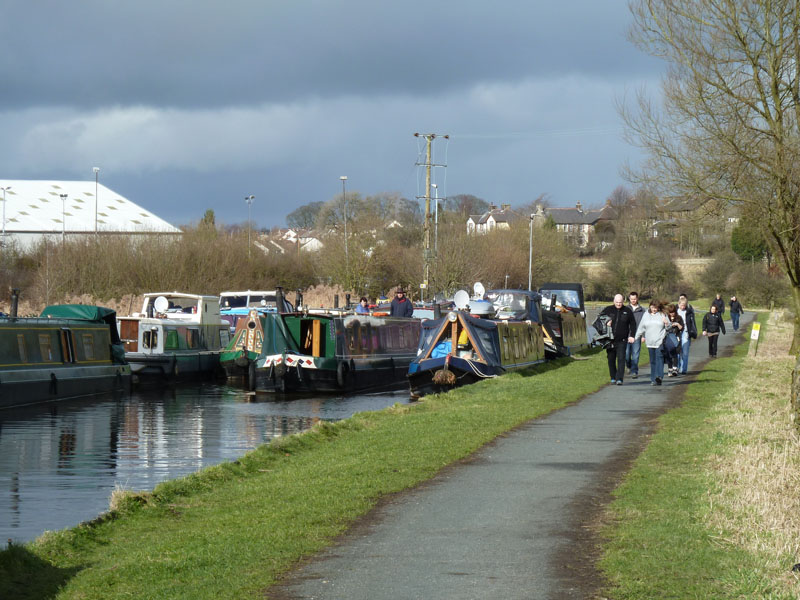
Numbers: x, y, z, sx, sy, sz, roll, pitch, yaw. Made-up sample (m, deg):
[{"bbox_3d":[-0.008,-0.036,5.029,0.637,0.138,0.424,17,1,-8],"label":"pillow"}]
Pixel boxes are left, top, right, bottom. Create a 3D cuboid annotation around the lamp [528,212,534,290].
[{"bbox_3d":[7.533,-1.715,178.000,0.500,6.400,0.250,0,0,0],"label":"lamp"}]

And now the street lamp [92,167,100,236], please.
[{"bbox_3d":[-19.200,-3.400,200.000,0.500,10.000,0.450,0,0,0],"label":"street lamp"}]

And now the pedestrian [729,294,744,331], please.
[{"bbox_3d":[15.966,0.673,150.000,0.620,1.680,0.450,0,0,9],"label":"pedestrian"}]

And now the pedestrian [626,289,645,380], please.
[{"bbox_3d":[4.836,0.732,65.300,0.540,1.780,0.480,0,0,6],"label":"pedestrian"}]

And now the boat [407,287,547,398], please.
[{"bbox_3d":[1.800,0.880,73.200,2.100,2.400,16.000,0,0,7],"label":"boat"}]

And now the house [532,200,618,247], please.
[{"bbox_3d":[39.909,-17.169,720.000,19.500,10.800,9.500,0,0,-11],"label":"house"}]

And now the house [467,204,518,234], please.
[{"bbox_3d":[22.788,-18.846,780.000,13.000,10.000,10.000,0,0,19],"label":"house"}]

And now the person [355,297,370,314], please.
[{"bbox_3d":[-0.880,0.750,75.000,0.480,1.630,0.350,0,0,-19],"label":"person"}]

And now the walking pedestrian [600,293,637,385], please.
[{"bbox_3d":[4.269,0.773,62.000,0.700,1.780,0.500,0,0,6],"label":"walking pedestrian"}]

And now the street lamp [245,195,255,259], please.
[{"bbox_3d":[-11.400,-3.150,240.000,0.800,9.700,0.400,0,0,0],"label":"street lamp"}]

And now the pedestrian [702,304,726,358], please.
[{"bbox_3d":[8.840,0.885,89.000,0.630,1.480,0.420,0,0,9],"label":"pedestrian"}]

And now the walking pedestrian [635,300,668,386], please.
[{"bbox_3d":[4.840,0.840,61.000,0.620,1.670,0.450,0,0,5],"label":"walking pedestrian"}]

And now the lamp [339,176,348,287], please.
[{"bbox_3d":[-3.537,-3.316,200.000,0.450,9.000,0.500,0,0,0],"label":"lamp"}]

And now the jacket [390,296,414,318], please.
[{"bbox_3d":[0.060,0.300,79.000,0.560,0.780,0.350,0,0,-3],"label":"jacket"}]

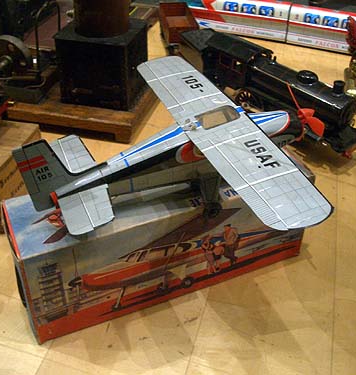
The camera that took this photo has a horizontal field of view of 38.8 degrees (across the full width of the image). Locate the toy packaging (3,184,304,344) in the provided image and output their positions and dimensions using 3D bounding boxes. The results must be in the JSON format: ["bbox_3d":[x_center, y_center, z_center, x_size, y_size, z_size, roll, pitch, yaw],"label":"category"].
[{"bbox_3d":[-0.013,0.053,0.610,0.345,0.132,0.094,-15,41,-21],"label":"toy packaging"}]

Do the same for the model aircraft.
[{"bbox_3d":[-0.001,-0.040,0.537,0.320,0.113,0.345,-18,40,-14],"label":"model aircraft"}]

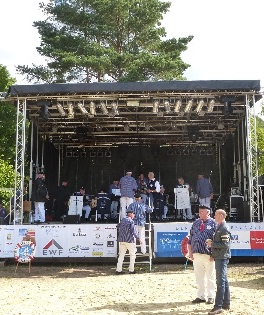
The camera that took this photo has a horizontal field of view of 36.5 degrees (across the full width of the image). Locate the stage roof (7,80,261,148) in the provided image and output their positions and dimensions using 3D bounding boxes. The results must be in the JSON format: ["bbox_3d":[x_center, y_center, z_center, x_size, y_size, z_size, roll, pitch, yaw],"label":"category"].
[{"bbox_3d":[0.131,-1.497,16.038,8.292,1.160,6.200,-1,-8,2],"label":"stage roof"}]

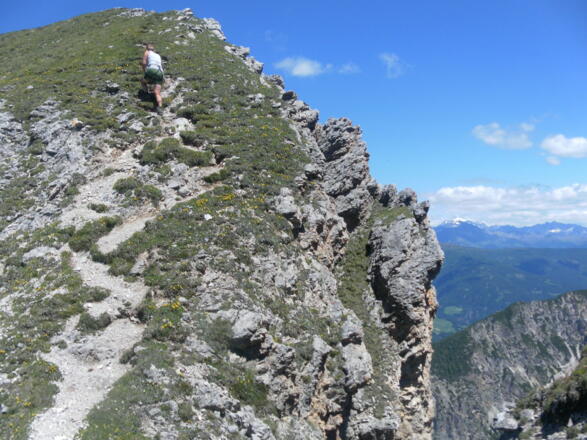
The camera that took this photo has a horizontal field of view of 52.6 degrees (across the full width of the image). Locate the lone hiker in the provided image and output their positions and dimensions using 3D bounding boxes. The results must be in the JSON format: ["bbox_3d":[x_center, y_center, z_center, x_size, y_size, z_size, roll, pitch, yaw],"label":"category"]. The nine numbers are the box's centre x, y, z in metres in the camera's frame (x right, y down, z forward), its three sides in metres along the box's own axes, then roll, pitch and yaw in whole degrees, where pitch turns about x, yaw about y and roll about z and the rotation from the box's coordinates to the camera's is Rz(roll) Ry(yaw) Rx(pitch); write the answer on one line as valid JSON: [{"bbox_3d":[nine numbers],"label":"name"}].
[{"bbox_3d":[-3.040,-3.050,12.900,0.520,1.620,0.620,0,-1,-9],"label":"lone hiker"}]

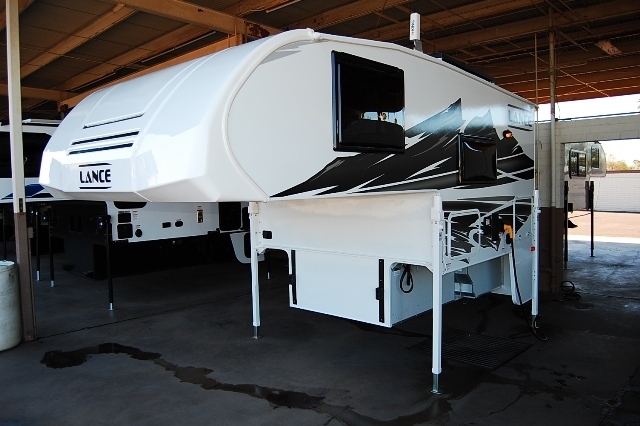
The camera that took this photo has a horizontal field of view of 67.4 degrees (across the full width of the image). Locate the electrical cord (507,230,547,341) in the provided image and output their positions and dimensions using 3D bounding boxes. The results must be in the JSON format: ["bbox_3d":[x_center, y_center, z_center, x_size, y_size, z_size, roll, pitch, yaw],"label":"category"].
[{"bbox_3d":[2.161,0.775,4.994,0.330,1.060,0.300,1,4,43],"label":"electrical cord"}]

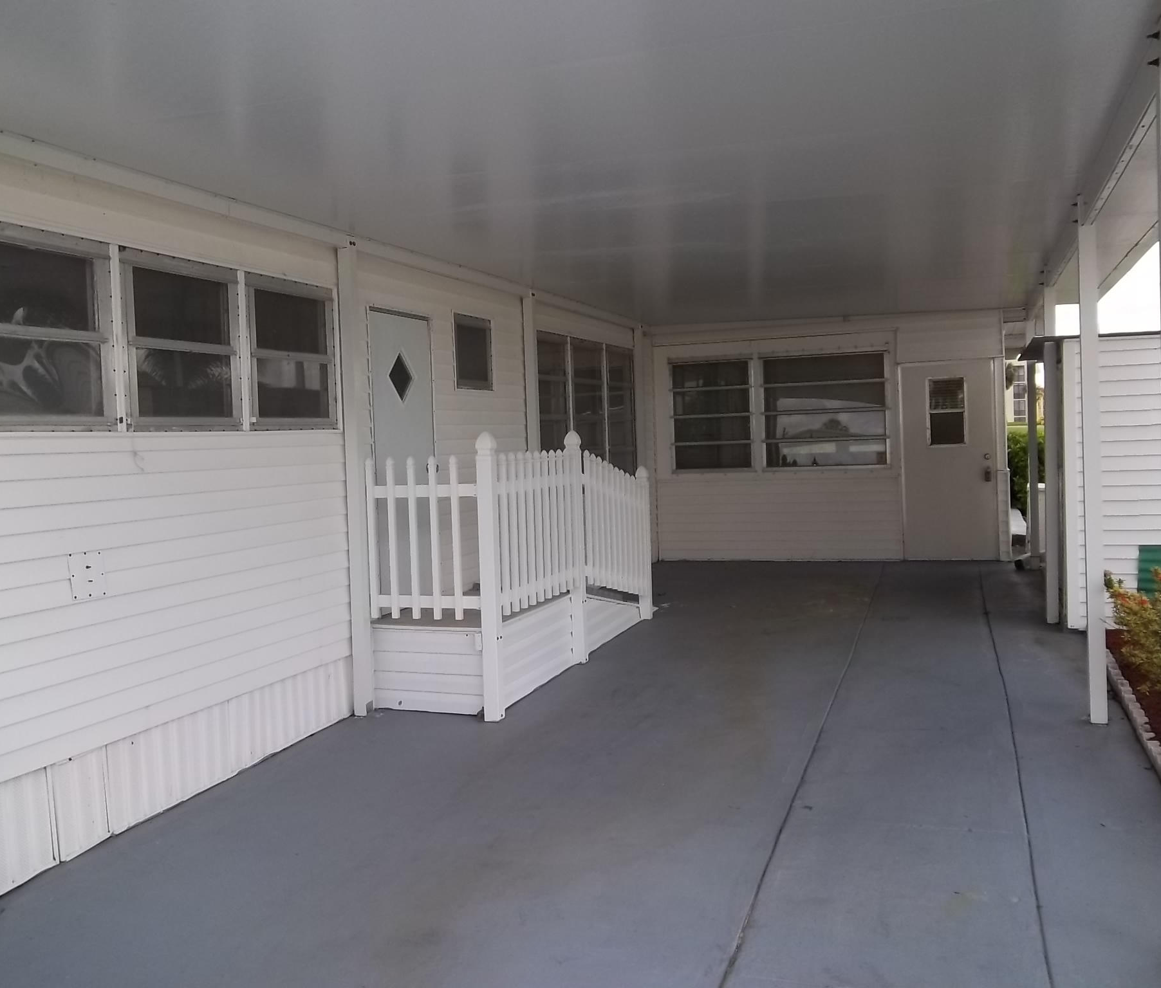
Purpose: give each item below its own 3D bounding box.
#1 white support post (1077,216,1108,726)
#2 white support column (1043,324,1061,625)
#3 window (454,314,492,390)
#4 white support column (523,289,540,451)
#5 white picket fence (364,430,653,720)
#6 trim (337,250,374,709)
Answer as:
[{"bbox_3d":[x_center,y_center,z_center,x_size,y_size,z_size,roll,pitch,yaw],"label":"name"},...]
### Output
[{"bbox_3d":[2.454,-0.088,5.102,0.076,2.394,0.076,-1,3,20],"label":"white support post"},{"bbox_3d":[3.315,-0.253,7.509,0.076,2.339,0.076,-1,3,20],"label":"white support column"},{"bbox_3d":[-0.757,-1.004,7.569,0.060,0.523,0.600,-1,3,20],"label":"window"},{"bbox_3d":[-0.369,-0.281,8.537,0.076,2.578,0.076,-1,3,20],"label":"white support column"},{"bbox_3d":[-0.327,0.376,7.326,0.799,1.596,2.934,-1,3,21],"label":"white picket fence"},{"bbox_3d":[-1.271,-0.061,5.993,0.076,2.625,0.078,-1,3,20],"label":"trim"}]

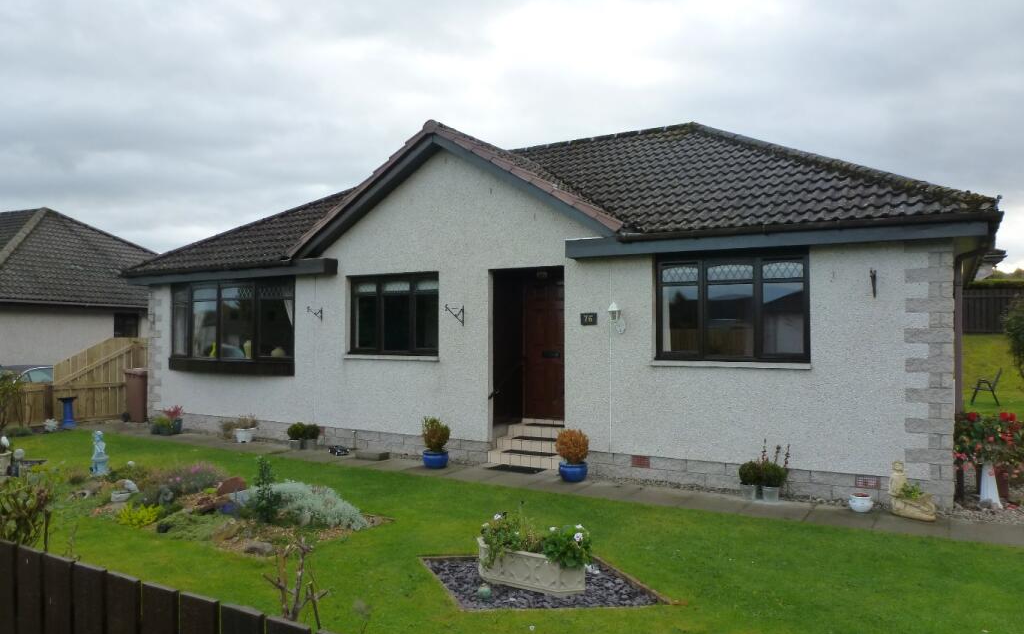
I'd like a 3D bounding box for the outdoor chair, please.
[{"bbox_3d":[11.495,1.684,17.200,0.650,0.910,0.580,-1,-1,33],"label":"outdoor chair"}]

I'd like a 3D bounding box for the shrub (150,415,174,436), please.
[{"bbox_3d":[-6.153,1.930,12.597,0.400,0.301,0.360,-1,-1,30],"label":"shrub"}]

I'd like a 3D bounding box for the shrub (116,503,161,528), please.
[{"bbox_3d":[-3.398,1.788,6.460,0.390,0.190,0.330,0,-1,-28],"label":"shrub"}]

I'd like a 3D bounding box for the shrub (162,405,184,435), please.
[{"bbox_3d":[-5.944,1.806,12.450,0.360,0.500,0.340,0,-1,29],"label":"shrub"}]

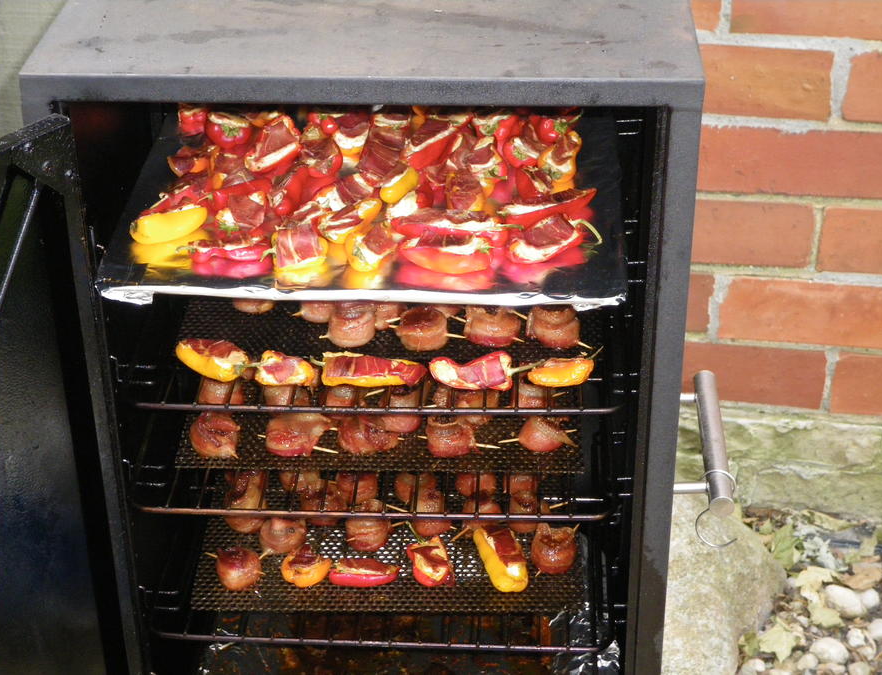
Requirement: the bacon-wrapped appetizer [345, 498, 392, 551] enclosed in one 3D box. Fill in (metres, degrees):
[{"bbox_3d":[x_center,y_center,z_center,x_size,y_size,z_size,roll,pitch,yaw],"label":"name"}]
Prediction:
[{"bbox_3d":[-0.059,0.154,1.410,0.038,0.041,0.037,1,33,3],"label":"bacon-wrapped appetizer"}]

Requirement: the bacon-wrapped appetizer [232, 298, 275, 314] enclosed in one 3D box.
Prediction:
[{"bbox_3d":[-0.148,-0.035,1.358,0.033,0.028,0.033,1,32,3],"label":"bacon-wrapped appetizer"}]

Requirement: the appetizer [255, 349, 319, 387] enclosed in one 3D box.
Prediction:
[{"bbox_3d":[-0.115,0.024,1.270,0.044,0.022,0.028,1,32,3],"label":"appetizer"}]

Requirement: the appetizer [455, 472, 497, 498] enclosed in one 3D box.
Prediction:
[{"bbox_3d":[0.032,0.126,1.516,0.036,0.030,0.036,1,32,3],"label":"appetizer"}]

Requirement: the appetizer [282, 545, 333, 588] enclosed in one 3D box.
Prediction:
[{"bbox_3d":[-0.110,0.186,1.397,0.040,0.028,0.031,1,32,3],"label":"appetizer"}]

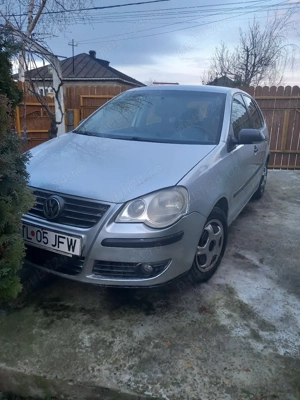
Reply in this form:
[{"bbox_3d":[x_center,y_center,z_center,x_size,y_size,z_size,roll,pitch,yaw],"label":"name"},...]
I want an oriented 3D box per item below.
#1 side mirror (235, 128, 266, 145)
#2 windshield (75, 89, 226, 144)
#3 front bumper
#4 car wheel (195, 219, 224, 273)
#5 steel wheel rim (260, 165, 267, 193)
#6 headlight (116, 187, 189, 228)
[{"bbox_3d":[0.796,-0.511,2.492,0.240,0.135,0.140,10,20,26],"label":"side mirror"},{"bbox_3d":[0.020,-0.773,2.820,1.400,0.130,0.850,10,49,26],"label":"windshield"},{"bbox_3d":[-0.520,0.190,2.088,1.640,0.530,0.500,10,20,26],"label":"front bumper"},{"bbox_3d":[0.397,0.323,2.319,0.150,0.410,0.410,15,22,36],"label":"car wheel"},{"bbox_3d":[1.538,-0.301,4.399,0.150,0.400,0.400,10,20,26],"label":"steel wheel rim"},{"bbox_3d":[0.011,0.028,1.752,0.360,0.270,0.340,10,20,26],"label":"headlight"}]

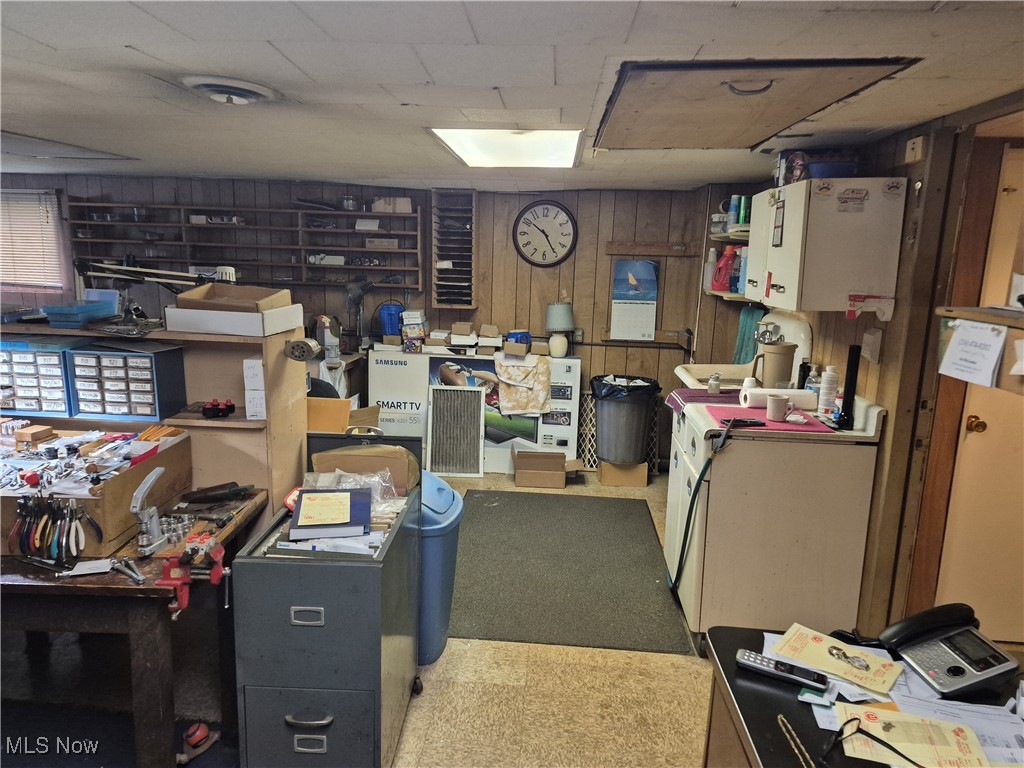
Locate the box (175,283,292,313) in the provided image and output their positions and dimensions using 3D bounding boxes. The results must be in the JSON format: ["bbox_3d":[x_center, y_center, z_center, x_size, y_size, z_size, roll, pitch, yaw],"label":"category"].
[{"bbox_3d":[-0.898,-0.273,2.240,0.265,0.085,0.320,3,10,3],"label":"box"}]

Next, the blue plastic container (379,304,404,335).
[{"bbox_3d":[-0.819,-0.436,4.667,0.165,0.213,0.165,2,11,4],"label":"blue plastic container"}]

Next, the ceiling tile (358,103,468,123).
[{"bbox_3d":[-0.302,-0.878,2.202,0.305,0.013,0.305,2,11,4],"label":"ceiling tile"}]

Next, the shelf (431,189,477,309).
[{"bbox_3d":[-0.399,-0.946,4.788,0.312,0.793,0.160,3,9,4],"label":"shelf"}]

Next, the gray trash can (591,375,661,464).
[{"bbox_3d":[0.756,0.240,4.603,0.440,0.540,0.440,2,11,4],"label":"gray trash can"}]

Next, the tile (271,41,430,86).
[{"bbox_3d":[-0.367,-0.771,1.644,0.310,0.015,0.320,3,10,3],"label":"tile"}]

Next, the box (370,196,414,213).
[{"bbox_3d":[-0.842,-1.250,4.765,0.285,0.108,0.160,3,9,4],"label":"box"}]

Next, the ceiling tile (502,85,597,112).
[{"bbox_3d":[0.134,-1.009,2.401,0.340,0.015,0.390,3,9,4],"label":"ceiling tile"}]

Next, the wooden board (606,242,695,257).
[{"bbox_3d":[0.923,-0.908,4.591,0.575,0.085,0.070,3,10,3],"label":"wooden board"}]

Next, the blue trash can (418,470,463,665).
[{"bbox_3d":[-0.353,0.648,2.615,0.310,0.730,0.400,2,11,4],"label":"blue trash can"}]

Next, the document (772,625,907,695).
[{"bbox_3d":[0.625,0.526,1.305,0.125,0.004,0.205,-7,14,-42],"label":"document"}]

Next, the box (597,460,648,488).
[{"bbox_3d":[0.764,0.587,4.683,0.310,0.170,0.260,3,10,3],"label":"box"}]

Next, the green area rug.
[{"bbox_3d":[0.219,0.864,3.498,1.140,0.009,1.710,2,11,4],"label":"green area rug"}]

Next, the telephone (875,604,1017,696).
[{"bbox_3d":[0.836,0.513,1.315,0.162,0.110,0.175,1,9,-4],"label":"telephone"}]

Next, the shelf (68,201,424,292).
[{"bbox_3d":[-1.821,-0.966,4.720,2.460,0.560,0.150,2,11,4],"label":"shelf"}]

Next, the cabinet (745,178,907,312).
[{"bbox_3d":[1.155,-0.515,2.576,0.330,0.430,0.650,2,11,4],"label":"cabinet"}]

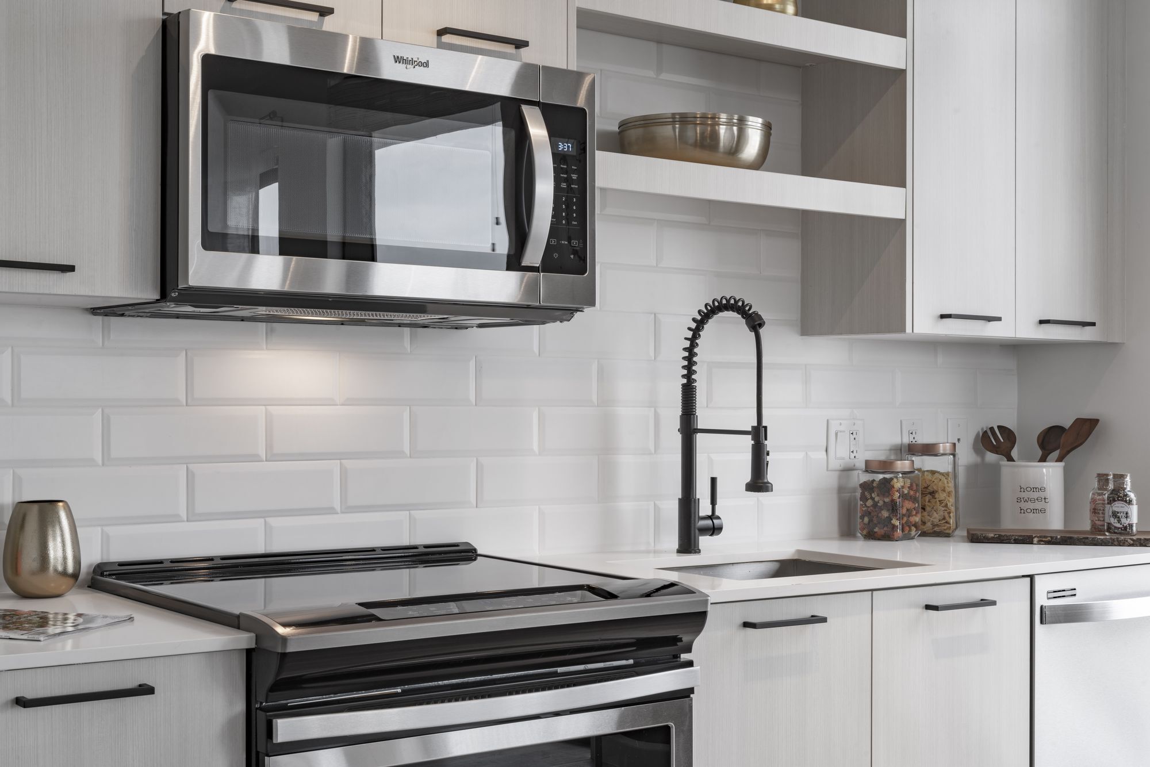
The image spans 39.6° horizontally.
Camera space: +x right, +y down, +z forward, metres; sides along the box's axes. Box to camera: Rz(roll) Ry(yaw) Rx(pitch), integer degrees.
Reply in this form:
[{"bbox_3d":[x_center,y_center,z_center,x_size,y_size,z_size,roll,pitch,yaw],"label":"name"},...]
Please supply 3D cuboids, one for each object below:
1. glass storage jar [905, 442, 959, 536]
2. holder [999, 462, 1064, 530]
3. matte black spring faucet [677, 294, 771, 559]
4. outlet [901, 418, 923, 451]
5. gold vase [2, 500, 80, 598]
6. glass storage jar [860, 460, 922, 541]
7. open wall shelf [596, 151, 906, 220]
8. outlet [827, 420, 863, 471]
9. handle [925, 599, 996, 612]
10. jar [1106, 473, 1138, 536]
[{"bbox_3d":[0.841,0.249,3.763,0.113,0.215,0.113,0,-1,22],"label":"glass storage jar"},{"bbox_3d":[1.102,0.275,3.849,0.150,0.168,0.150,0,-1,16],"label":"holder"},{"bbox_3d":[0.328,0.089,3.244,0.119,0.521,0.262,1,-1,-36],"label":"matte black spring faucet"},{"bbox_3d":[0.819,0.147,3.880,0.075,0.120,0.008,1,-1,-36],"label":"outlet"},{"bbox_3d":[-0.846,0.262,2.536,0.118,0.148,0.118,1,-1,-18],"label":"gold vase"},{"bbox_3d":[0.720,0.267,3.650,0.113,0.177,0.113,0,-1,36],"label":"glass storage jar"},{"bbox_3d":[0.265,-0.387,3.288,0.870,0.066,0.314,1,-1,-36],"label":"open wall shelf"},{"bbox_3d":[0.636,0.145,3.747,0.122,0.121,0.008,1,-1,-36],"label":"outlet"},{"bbox_3d":[0.729,0.418,3.012,0.164,0.009,0.033,1,-1,-36],"label":"handle"},{"bbox_3d":[1.232,0.272,3.599,0.068,0.136,0.068,0,-1,19],"label":"jar"}]

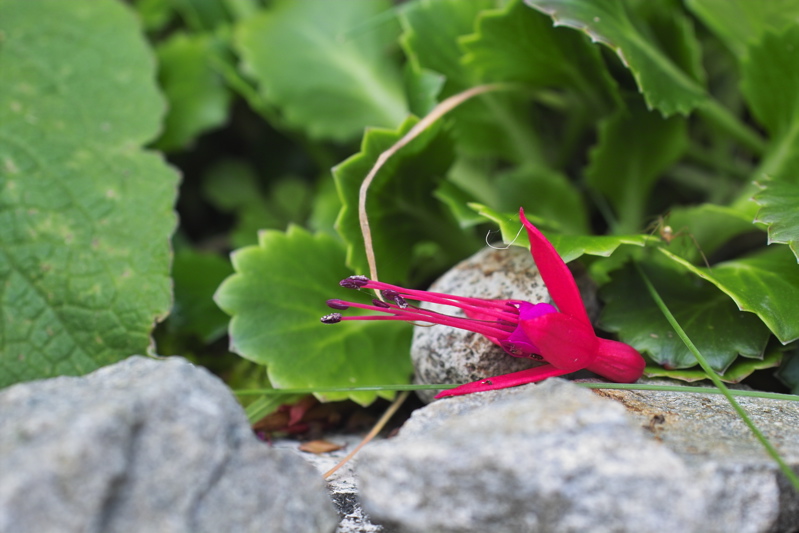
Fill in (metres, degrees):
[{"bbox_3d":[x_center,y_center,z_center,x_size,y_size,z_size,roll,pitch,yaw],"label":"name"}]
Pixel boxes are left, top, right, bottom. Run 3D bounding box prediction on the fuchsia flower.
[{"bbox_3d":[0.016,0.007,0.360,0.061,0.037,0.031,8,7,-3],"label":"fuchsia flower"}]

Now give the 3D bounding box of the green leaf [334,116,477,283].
[{"bbox_3d":[0.001,-0.014,0.390,0.028,0.034,0.015,0,0,21],"label":"green leaf"}]

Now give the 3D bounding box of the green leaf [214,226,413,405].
[{"bbox_3d":[-0.017,0.010,0.378,0.041,0.036,0.011,0,-15,0],"label":"green leaf"}]

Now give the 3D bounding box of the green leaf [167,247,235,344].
[{"bbox_3d":[-0.044,0.007,0.415,0.020,0.022,0.011,1,-6,-6],"label":"green leaf"}]

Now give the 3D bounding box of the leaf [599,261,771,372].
[{"bbox_3d":[0.059,0.010,0.385,0.036,0.011,0.029,-4,41,-4],"label":"leaf"}]

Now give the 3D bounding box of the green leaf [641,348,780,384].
[{"bbox_3d":[0.064,0.019,0.388,0.031,0.008,0.025,-3,22,-8],"label":"green leaf"}]

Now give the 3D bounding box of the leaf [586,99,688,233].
[{"bbox_3d":[0.054,-0.023,0.430,0.024,0.031,0.011,0,-6,0],"label":"leaf"}]

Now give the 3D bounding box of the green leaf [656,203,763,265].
[{"bbox_3d":[0.067,-0.007,0.405,0.023,0.010,0.019,0,24,0],"label":"green leaf"}]

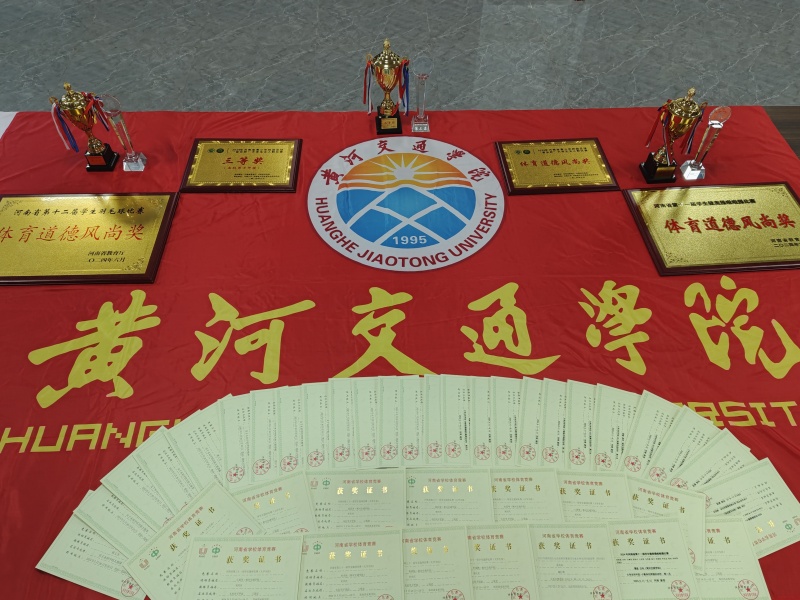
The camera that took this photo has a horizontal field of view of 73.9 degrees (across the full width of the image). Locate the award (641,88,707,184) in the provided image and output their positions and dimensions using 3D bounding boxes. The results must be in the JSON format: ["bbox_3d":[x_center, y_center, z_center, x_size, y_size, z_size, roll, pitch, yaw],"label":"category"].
[{"bbox_3d":[1.083,-0.645,2.088,0.190,0.385,0.130,-2,52,-3],"label":"award"}]

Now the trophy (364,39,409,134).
[{"bbox_3d":[-0.041,-0.830,2.062,0.170,0.370,0.120,0,54,0],"label":"trophy"}]

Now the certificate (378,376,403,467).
[{"bbox_3d":[0.037,0.345,1.546,0.201,0.003,0.282,0,52,-1],"label":"certificate"}]

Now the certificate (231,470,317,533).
[{"bbox_3d":[-0.343,0.542,1.288,0.260,0.004,0.185,-14,55,-10],"label":"certificate"}]

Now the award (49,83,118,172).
[{"bbox_3d":[-1.227,-0.683,2.093,0.190,0.360,0.125,0,52,-1],"label":"award"}]

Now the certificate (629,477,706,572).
[{"bbox_3d":[0.615,0.529,1.298,0.260,0.004,0.185,14,55,10],"label":"certificate"}]

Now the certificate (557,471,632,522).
[{"bbox_3d":[0.474,0.548,1.397,0.282,0.003,0.201,3,52,1],"label":"certificate"}]

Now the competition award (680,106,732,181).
[{"bbox_3d":[1.129,-0.574,1.938,0.078,0.270,0.068,12,55,9],"label":"competition award"}]

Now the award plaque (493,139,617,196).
[{"bbox_3d":[0.662,-0.575,2.258,0.463,0.020,0.344,-3,53,-3],"label":"award plaque"}]

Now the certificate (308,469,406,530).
[{"bbox_3d":[-0.121,0.543,1.391,0.282,0.003,0.201,-1,52,-2],"label":"certificate"}]

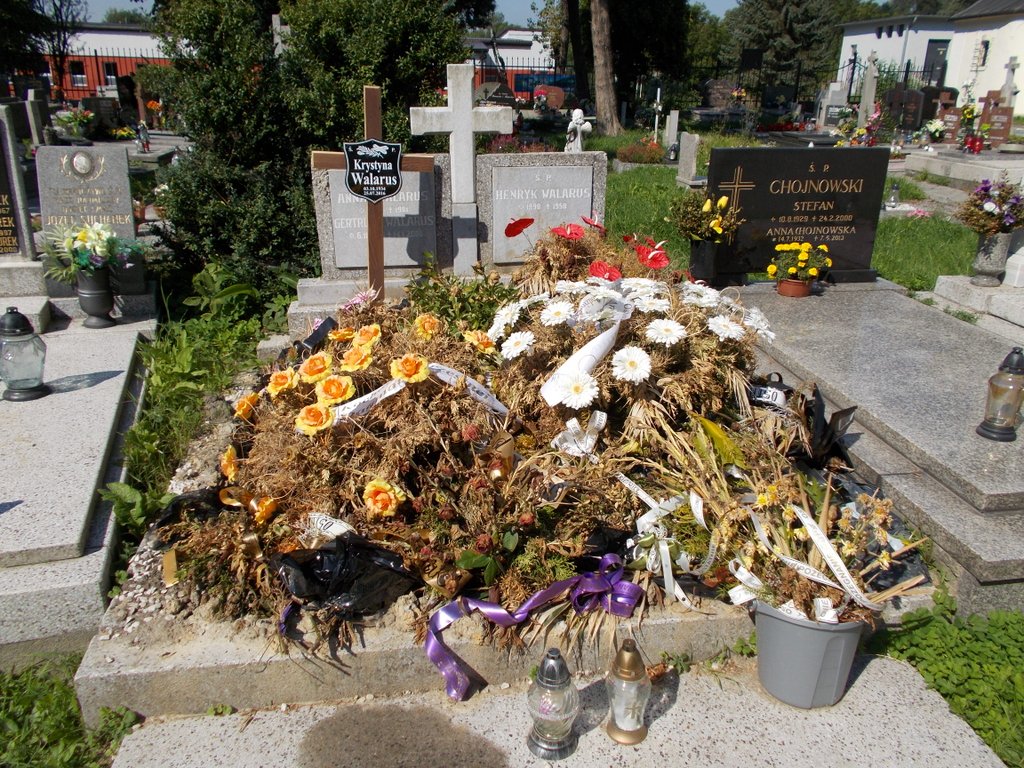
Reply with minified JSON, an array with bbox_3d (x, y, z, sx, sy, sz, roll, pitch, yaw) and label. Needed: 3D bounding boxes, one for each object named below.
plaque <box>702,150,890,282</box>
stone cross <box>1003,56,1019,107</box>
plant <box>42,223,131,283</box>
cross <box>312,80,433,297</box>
[{"bbox_3d":[1.465,-0.884,4.043,0.960,0.690,0.120,-3,23,-7],"label":"plaque"},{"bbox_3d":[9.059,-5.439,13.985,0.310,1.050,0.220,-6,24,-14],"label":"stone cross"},{"bbox_3d":[-2.011,-0.626,3.636,0.400,0.280,0.320,-6,24,-15],"label":"plant"},{"bbox_3d":[-0.650,-0.888,3.662,0.560,1.000,0.060,-4,23,-14],"label":"cross"}]

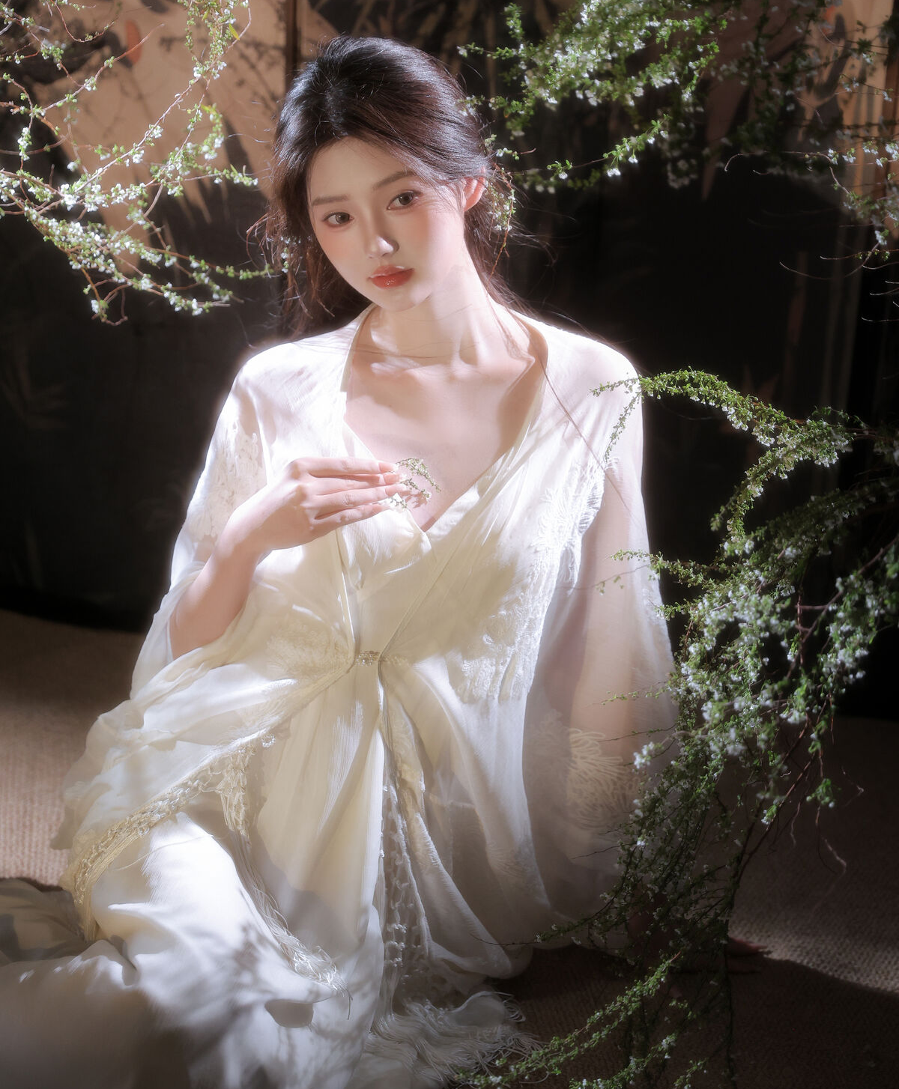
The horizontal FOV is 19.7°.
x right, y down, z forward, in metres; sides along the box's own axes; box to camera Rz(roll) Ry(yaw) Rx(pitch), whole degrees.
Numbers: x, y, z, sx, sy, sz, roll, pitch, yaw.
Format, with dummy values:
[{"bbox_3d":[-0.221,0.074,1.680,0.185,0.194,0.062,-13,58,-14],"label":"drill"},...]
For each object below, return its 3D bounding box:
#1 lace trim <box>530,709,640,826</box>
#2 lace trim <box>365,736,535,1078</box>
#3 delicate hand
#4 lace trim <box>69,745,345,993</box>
[{"bbox_3d":[0.123,0.203,2.350,0.098,0.100,0.060,1,20,-6],"label":"lace trim"},{"bbox_3d":[-0.002,0.310,2.220,0.135,0.235,0.200,0,20,-9],"label":"lace trim"},{"bbox_3d":[-0.112,-0.031,2.200,0.162,0.080,0.072,0,20,-8],"label":"delicate hand"},{"bbox_3d":[-0.206,0.270,2.200,0.230,0.180,0.180,5,20,6],"label":"lace trim"}]

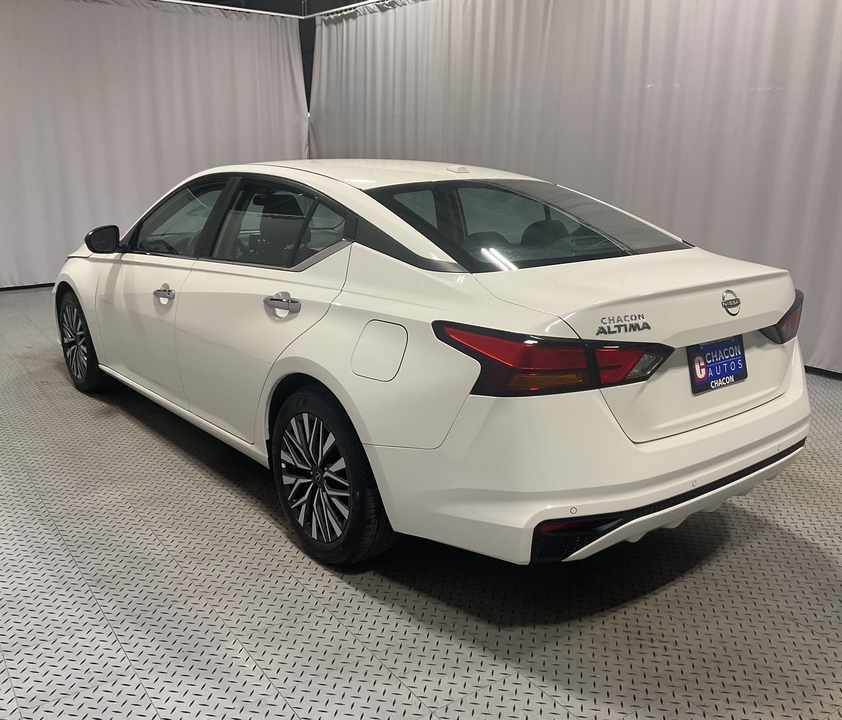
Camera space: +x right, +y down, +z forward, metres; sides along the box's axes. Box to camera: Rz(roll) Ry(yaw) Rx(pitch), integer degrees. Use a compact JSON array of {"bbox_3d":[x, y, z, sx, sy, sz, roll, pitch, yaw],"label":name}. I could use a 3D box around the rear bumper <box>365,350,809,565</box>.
[{"bbox_3d":[0.772,0.221,2.841,1.820,0.550,0.780,-11,18,-38],"label":"rear bumper"}]

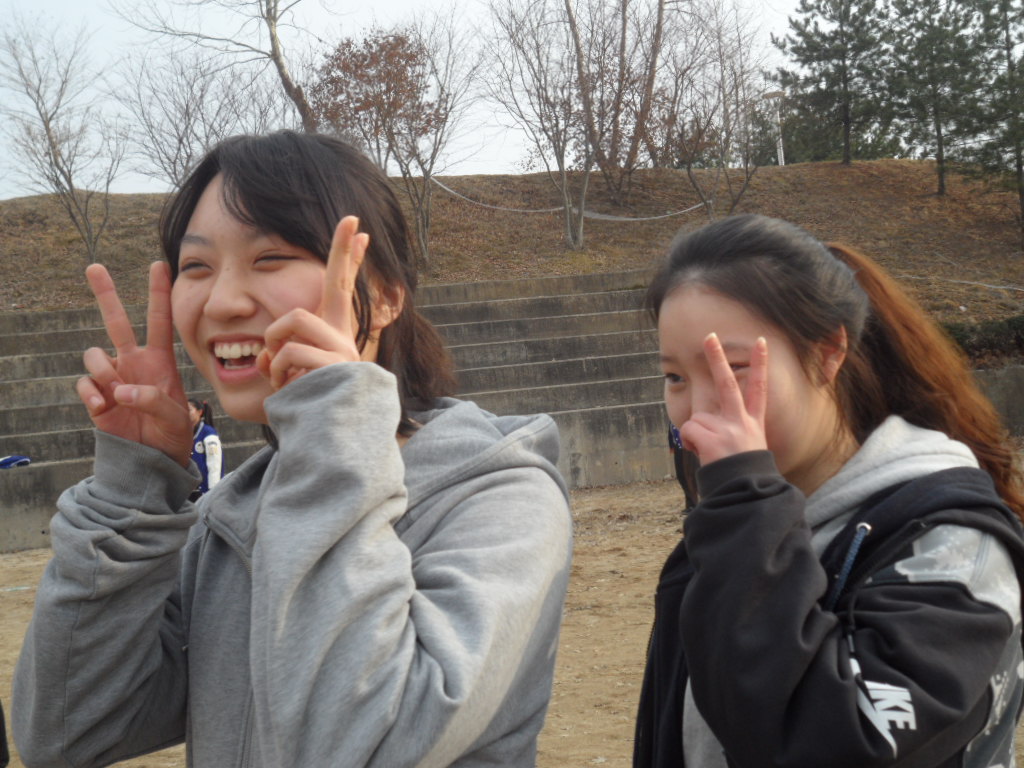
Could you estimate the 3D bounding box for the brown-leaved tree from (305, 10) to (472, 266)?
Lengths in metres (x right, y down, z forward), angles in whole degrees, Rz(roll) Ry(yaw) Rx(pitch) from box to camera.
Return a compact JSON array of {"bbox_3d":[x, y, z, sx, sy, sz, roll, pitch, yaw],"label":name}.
[{"bbox_3d":[-2.019,-4.335,22.300,3.000,4.450,2.800,-5,0,-5],"label":"brown-leaved tree"}]

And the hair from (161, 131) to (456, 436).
[{"bbox_3d":[-0.159,-0.078,0.970,0.205,0.260,0.235,-5,0,24],"label":"hair"}]

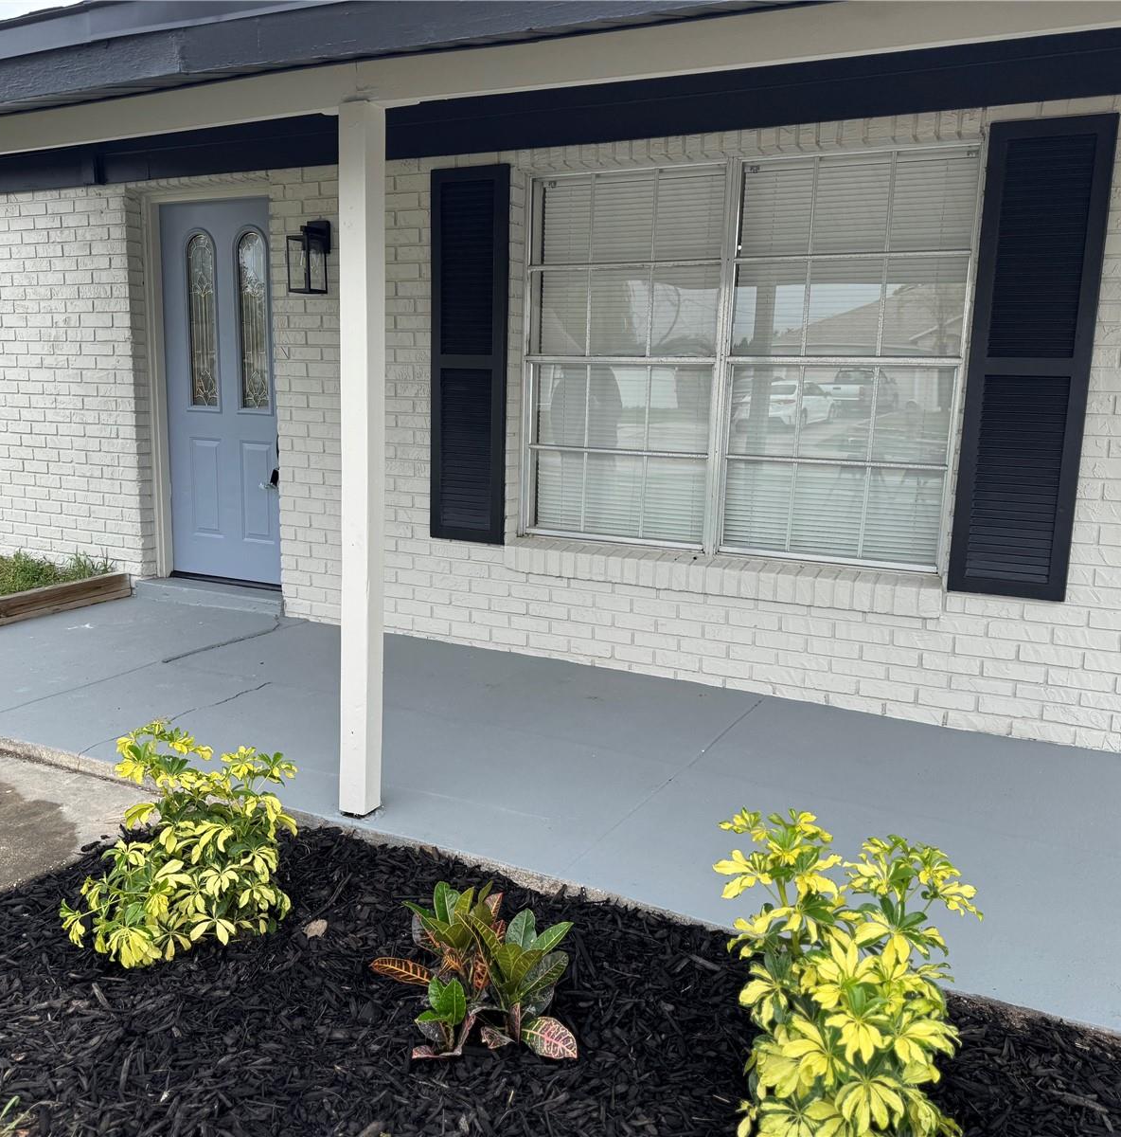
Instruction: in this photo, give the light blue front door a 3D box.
[{"bbox_3d":[-1.769,-0.923,5.633,0.910,2.020,0.050,6,10,26],"label":"light blue front door"}]

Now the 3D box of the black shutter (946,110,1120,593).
[{"bbox_3d":[1.631,-0.705,3.662,0.390,1.630,0.035,6,10,26],"label":"black shutter"}]

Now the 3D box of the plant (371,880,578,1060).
[{"bbox_3d":[-0.164,0.790,2.096,0.370,0.250,0.340,2,9,0],"label":"plant"}]

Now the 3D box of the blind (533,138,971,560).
[{"bbox_3d":[0.684,-0.853,4.329,1.830,1.570,0.060,6,10,26],"label":"blind"}]

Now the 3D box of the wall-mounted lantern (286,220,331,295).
[{"bbox_3d":[-1.178,-1.458,4.920,0.145,0.350,0.190,6,10,26],"label":"wall-mounted lantern"}]

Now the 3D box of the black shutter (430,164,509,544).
[{"bbox_3d":[-0.407,-0.934,4.683,0.390,1.630,0.035,6,10,26],"label":"black shutter"}]

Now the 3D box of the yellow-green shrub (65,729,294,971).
[{"bbox_3d":[-0.855,0.619,2.394,0.470,0.460,0.430,2,9,0],"label":"yellow-green shrub"}]

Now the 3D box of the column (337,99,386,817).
[{"bbox_3d":[-0.535,-0.249,2.843,0.092,1.890,0.092,6,10,26],"label":"column"}]

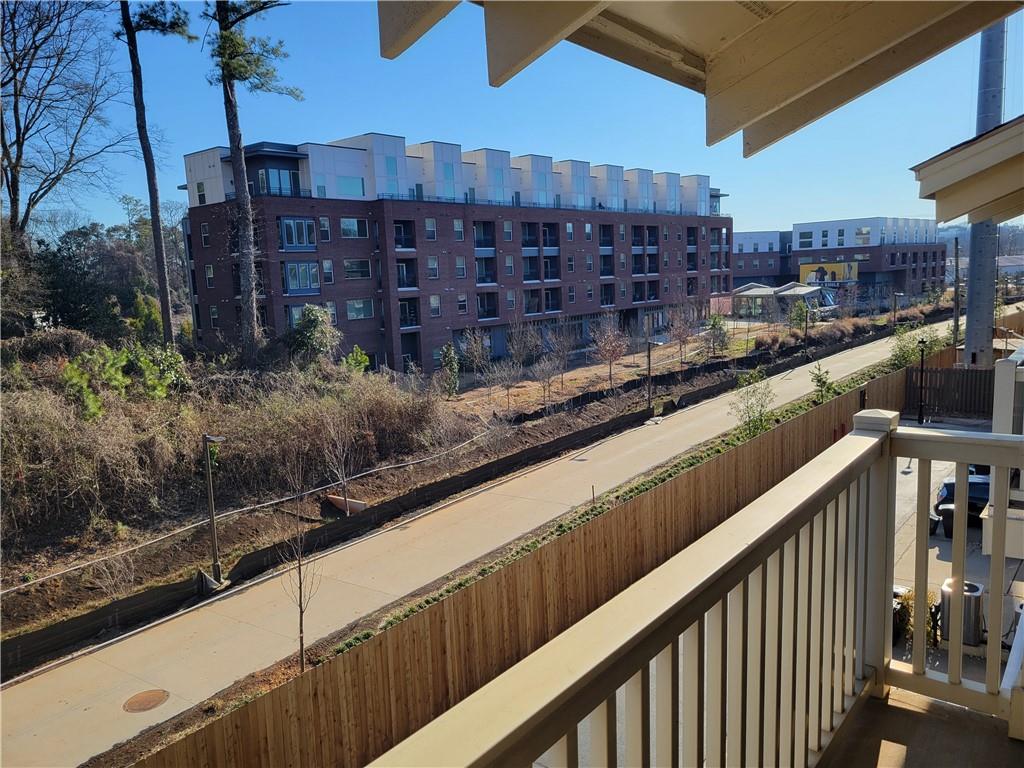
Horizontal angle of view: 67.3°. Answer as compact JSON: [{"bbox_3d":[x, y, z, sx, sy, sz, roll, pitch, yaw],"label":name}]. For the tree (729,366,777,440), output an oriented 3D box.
[{"bbox_3d":[11.398,0.924,36.478,2.246,3.345,2.246,5,11,42],"label":"tree"}]

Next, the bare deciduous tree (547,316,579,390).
[{"bbox_3d":[3.494,-2.065,53.413,2.193,5.236,2.193,-2,8,0],"label":"bare deciduous tree"}]

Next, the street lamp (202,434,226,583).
[{"bbox_3d":[-7.888,3.464,20.799,1.100,4.196,0.300,4,10,36],"label":"street lamp"}]

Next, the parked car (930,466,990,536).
[{"bbox_3d":[14.754,3.213,25.031,1.830,1.470,4.700,2,9,25],"label":"parked car"}]

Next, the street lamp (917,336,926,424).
[{"bbox_3d":[20.981,-0.110,39.277,0.480,4.438,0.480,4,10,37],"label":"street lamp"}]

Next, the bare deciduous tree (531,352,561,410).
[{"bbox_3d":[1.979,-0.125,45.977,1.767,3.534,1.767,-2,8,0],"label":"bare deciduous tree"}]

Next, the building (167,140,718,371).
[{"bbox_3d":[2.155,-13.709,83.084,13.297,19.897,70.526,5,11,42],"label":"building"}]

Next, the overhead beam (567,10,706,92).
[{"bbox_3d":[0.373,-1.078,2.400,0.080,0.140,1.300,4,10,37],"label":"overhead beam"}]

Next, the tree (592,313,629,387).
[{"bbox_3d":[6.886,-2.278,53.538,2.474,5.386,2.474,-2,8,0],"label":"tree"}]

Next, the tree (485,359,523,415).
[{"bbox_3d":[-0.430,0.083,46.352,2.256,3.261,2.256,-2,8,0],"label":"tree"}]

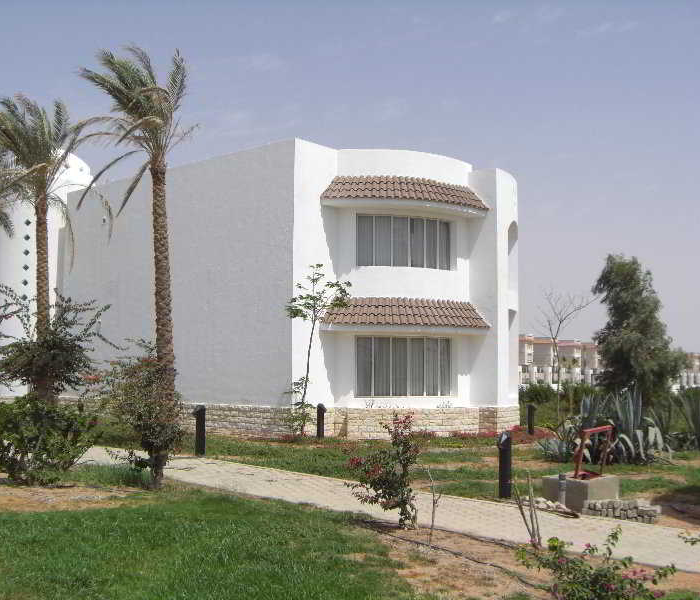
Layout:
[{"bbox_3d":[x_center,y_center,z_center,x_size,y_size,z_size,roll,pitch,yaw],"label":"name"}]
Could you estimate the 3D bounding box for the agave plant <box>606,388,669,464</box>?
[{"bbox_3d":[6.125,2.680,18.823,1.325,1.505,1.325,0,-5,0],"label":"agave plant"}]

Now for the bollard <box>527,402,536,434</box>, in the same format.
[{"bbox_3d":[5.214,3.428,25.300,0.200,0.900,0.200,-2,-5,24],"label":"bollard"}]

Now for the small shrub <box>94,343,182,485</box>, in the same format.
[{"bbox_3d":[-2.828,1.538,11.800,1.220,1.980,1.200,0,-4,0],"label":"small shrub"}]

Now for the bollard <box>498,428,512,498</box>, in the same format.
[{"bbox_3d":[2.118,2.248,12.000,0.175,0.910,0.180,-3,-6,40],"label":"bollard"}]

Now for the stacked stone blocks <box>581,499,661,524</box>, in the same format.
[{"bbox_3d":[3.040,2.345,9.830,0.790,0.195,0.320,-3,-6,33],"label":"stacked stone blocks"}]

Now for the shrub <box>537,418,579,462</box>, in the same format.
[{"bbox_3d":[4.411,2.946,18.694,0.933,0.933,0.933,0,-5,0],"label":"shrub"}]

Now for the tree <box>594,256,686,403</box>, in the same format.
[{"bbox_3d":[8.601,1.258,26.000,2.850,5.200,2.800,0,-4,0],"label":"tree"}]

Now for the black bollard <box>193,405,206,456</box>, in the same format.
[{"bbox_3d":[-2.776,2.421,16.363,0.233,0.965,0.159,4,-6,-37],"label":"black bollard"}]

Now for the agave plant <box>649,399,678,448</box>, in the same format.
[{"bbox_3d":[7.547,3.050,21.249,0.901,1.219,0.901,0,-5,0],"label":"agave plant"}]

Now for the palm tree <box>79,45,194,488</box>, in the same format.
[{"bbox_3d":[-2.880,-0.468,11.900,1.600,5.950,1.700,0,-4,0],"label":"palm tree"}]

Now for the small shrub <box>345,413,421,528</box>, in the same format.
[{"bbox_3d":[0.348,1.825,9.400,0.820,1.230,0.800,0,-4,0],"label":"small shrub"}]

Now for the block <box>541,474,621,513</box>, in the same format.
[{"bbox_3d":[3.104,2.597,11.888,0.784,0.403,0.700,4,-6,-42],"label":"block"}]

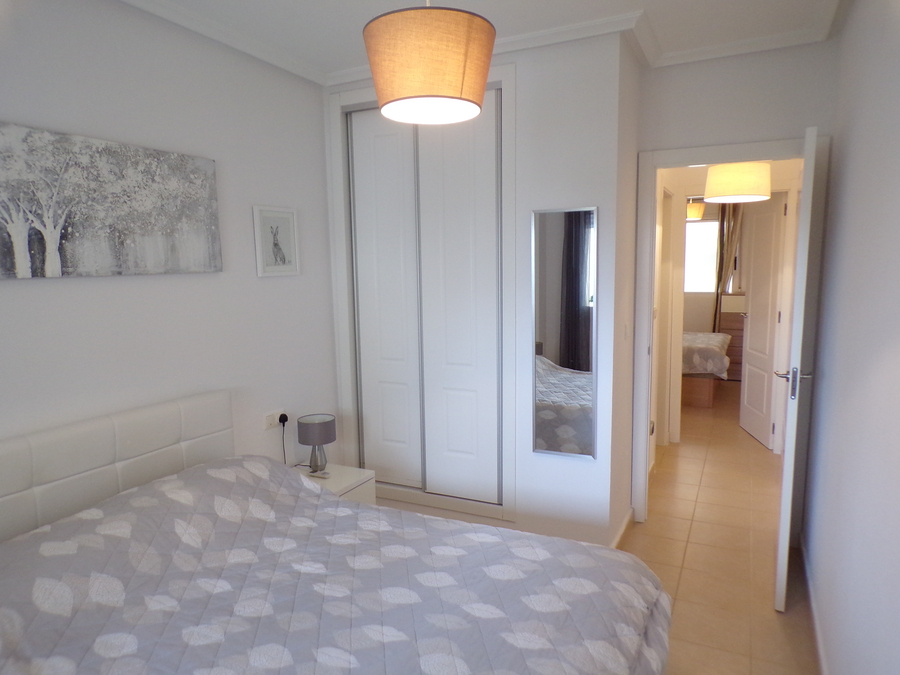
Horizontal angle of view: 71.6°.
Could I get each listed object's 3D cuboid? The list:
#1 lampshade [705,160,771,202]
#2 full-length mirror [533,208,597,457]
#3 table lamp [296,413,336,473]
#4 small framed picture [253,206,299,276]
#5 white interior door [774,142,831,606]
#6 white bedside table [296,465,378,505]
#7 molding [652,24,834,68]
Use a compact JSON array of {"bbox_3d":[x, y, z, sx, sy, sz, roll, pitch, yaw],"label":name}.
[{"bbox_3d":[1.851,-0.993,4.007,0.430,0.210,0.430,3,8,26],"label":"lampshade"},{"bbox_3d":[0.569,-0.007,3.105,0.330,1.235,0.025,3,8,26],"label":"full-length mirror"},{"bbox_3d":[-0.709,0.572,3.328,0.200,0.280,0.200,-1,7,0],"label":"table lamp"},{"bbox_3d":[-0.895,-0.494,3.241,0.020,0.345,0.315,3,8,26],"label":"small framed picture"},{"bbox_3d":[1.605,0.139,2.890,0.040,2.030,0.725,3,8,30],"label":"white interior door"},{"bbox_3d":[-0.697,0.944,3.228,0.465,0.432,0.440,3,8,26],"label":"white bedside table"},{"bbox_3d":[1.424,-1.427,3.129,0.910,0.068,0.110,3,8,26],"label":"molding"}]

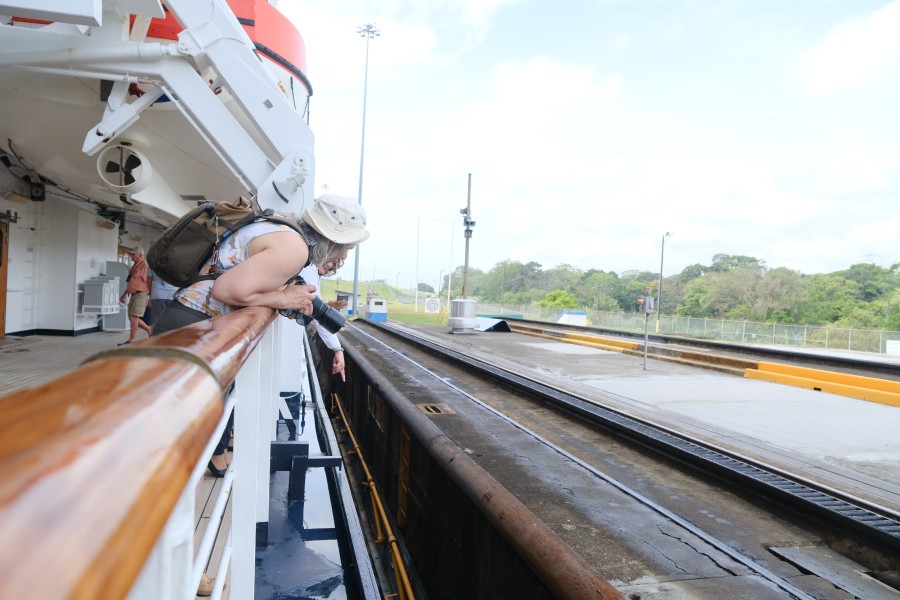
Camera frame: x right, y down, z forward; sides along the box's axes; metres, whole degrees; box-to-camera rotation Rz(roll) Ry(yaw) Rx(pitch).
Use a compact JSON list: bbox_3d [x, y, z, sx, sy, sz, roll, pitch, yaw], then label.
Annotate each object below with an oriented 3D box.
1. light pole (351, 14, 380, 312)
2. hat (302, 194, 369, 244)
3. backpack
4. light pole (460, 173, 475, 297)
[{"bbox_3d":[-9.408,-13.867,64.000,2.600,31.500,2.600,3,0,14],"label":"light pole"},{"bbox_3d":[-0.431,-0.306,2.280,0.290,0.150,0.270,18,-2,-14],"label":"hat"},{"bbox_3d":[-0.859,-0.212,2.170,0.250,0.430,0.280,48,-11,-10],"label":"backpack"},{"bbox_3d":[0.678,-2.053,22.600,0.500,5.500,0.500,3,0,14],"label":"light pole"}]

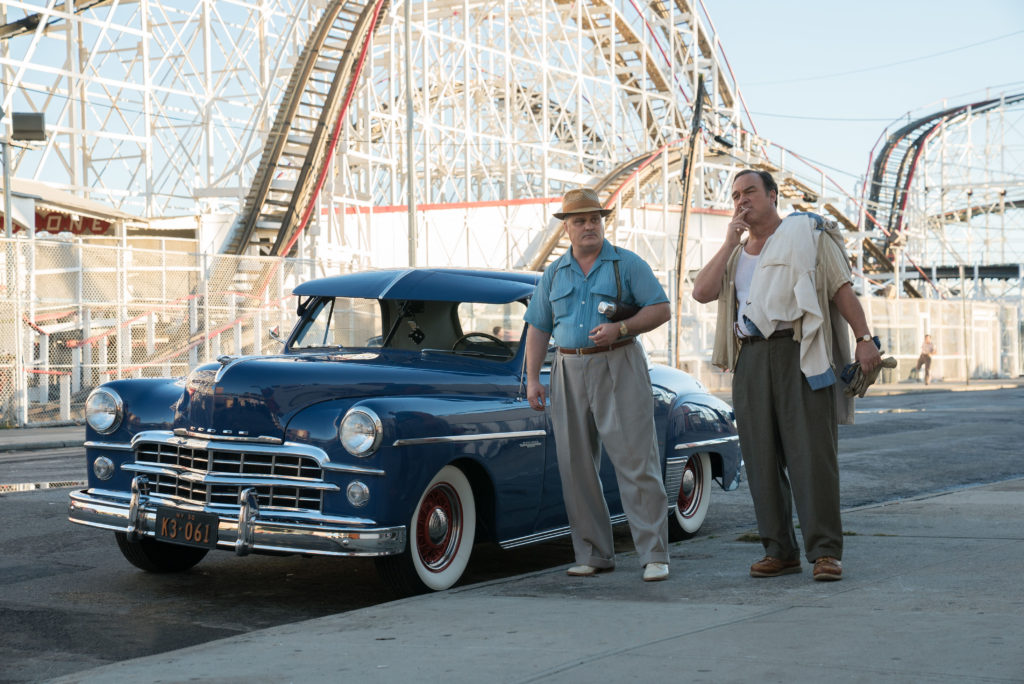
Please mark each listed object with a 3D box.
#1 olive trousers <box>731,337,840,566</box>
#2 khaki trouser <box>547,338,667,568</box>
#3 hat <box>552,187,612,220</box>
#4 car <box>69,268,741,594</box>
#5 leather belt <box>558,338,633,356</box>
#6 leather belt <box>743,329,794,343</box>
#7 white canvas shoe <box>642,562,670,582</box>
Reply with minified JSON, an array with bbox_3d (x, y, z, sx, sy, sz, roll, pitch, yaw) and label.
[{"bbox_3d":[1.264,0.493,8.750,0.470,1.035,0.370,0,0,24],"label":"olive trousers"},{"bbox_3d":[0.450,0.519,8.800,0.490,1.045,0.370,0,0,22],"label":"khaki trouser"},{"bbox_3d":[0.324,-0.635,8.770,0.270,0.140,0.310,-1,0,-18],"label":"hat"},{"bbox_3d":[-0.299,0.384,10.675,1.840,1.590,4.850,2,1,29],"label":"car"},{"bbox_3d":[0.395,0.018,8.800,0.390,0.065,0.310,0,7,22],"label":"leather belt"},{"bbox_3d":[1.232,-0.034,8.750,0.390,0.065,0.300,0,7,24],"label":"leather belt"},{"bbox_3d":[0.672,1.028,8.740,0.110,0.110,0.300,0,0,12],"label":"white canvas shoe"}]

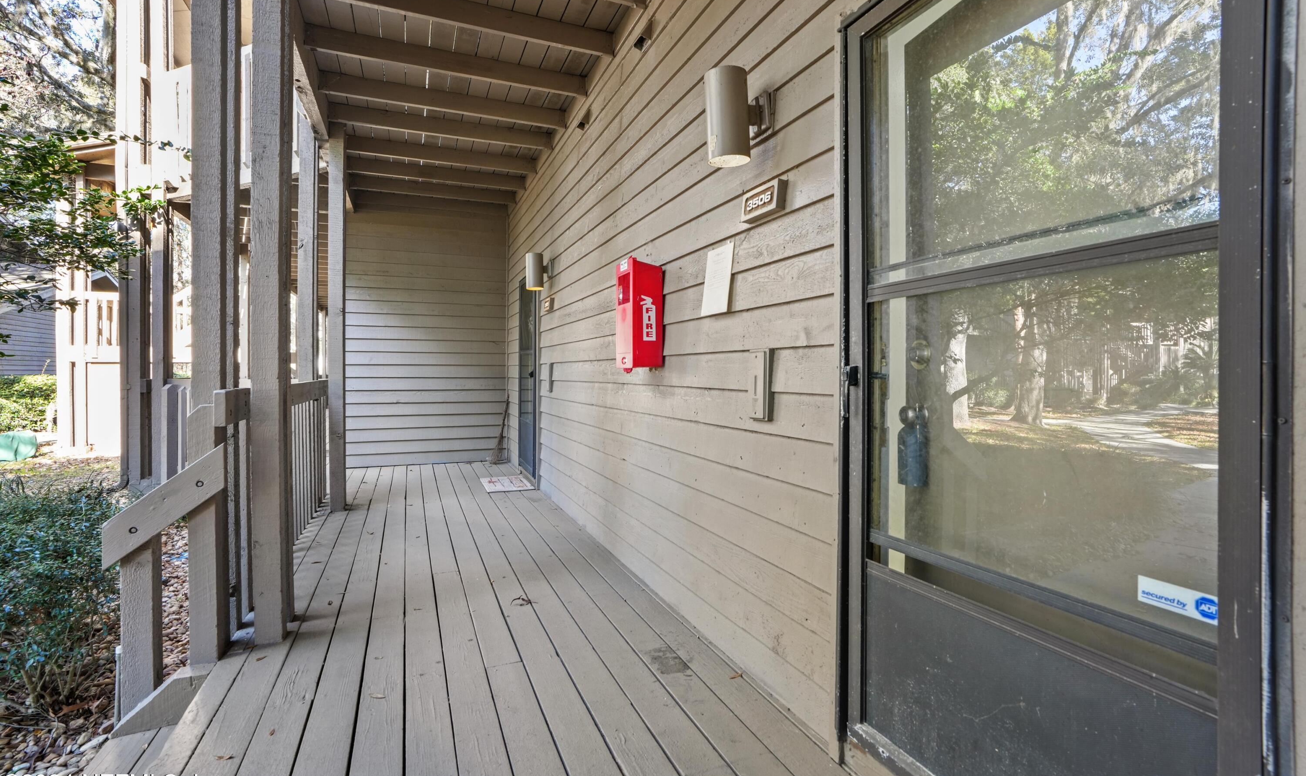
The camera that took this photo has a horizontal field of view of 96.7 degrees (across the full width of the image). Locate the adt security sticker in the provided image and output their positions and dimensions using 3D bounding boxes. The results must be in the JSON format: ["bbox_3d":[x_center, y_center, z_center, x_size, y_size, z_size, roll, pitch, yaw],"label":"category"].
[{"bbox_3d":[0.897,0.364,0.994,0.003,0.046,0.120,-1,1,-23],"label":"adt security sticker"}]

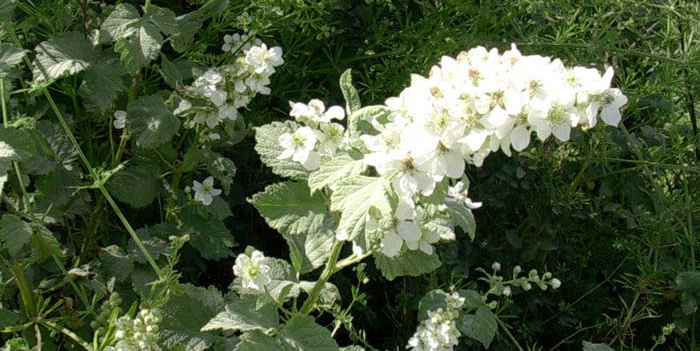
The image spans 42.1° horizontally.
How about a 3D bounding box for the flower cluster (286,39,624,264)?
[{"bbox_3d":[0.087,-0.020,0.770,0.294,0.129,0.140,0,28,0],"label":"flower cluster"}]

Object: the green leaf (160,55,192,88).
[{"bbox_3d":[-0.196,-0.117,1.020,0.038,0.015,0.038,6,60,3],"label":"green leaf"}]

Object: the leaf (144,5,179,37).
[{"bbox_3d":[-0.217,-0.178,1.050,0.039,0.026,0.030,0,28,0],"label":"leaf"}]

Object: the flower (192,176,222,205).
[{"bbox_3d":[-0.149,0.016,0.950,0.031,0.031,0.015,0,11,0],"label":"flower"}]

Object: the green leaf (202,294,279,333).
[{"bbox_3d":[-0.099,0.124,0.820,0.069,0.017,0.045,0,28,0],"label":"green leaf"}]

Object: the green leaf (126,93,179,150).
[{"bbox_3d":[-0.212,-0.058,0.980,0.057,0.013,0.068,-15,65,-10],"label":"green leaf"}]

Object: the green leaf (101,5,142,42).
[{"bbox_3d":[-0.252,-0.168,1.000,0.040,0.014,0.046,37,68,26],"label":"green leaf"}]

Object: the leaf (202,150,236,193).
[{"bbox_3d":[-0.135,-0.004,0.940,0.032,0.014,0.047,-18,67,-15],"label":"leaf"}]

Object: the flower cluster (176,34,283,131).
[{"bbox_3d":[-0.136,-0.105,1.030,0.120,0.080,0.085,0,28,0],"label":"flower cluster"}]

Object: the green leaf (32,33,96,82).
[{"bbox_3d":[-0.314,-0.129,1.000,0.072,0.016,0.071,-15,56,-3],"label":"green leaf"}]

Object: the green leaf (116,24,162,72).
[{"bbox_3d":[-0.229,-0.138,0.990,0.046,0.018,0.056,12,61,7],"label":"green leaf"}]

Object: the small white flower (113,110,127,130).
[{"bbox_3d":[-0.266,-0.065,1.050,0.018,0.023,0.014,0,11,0],"label":"small white flower"}]

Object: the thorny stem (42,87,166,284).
[{"bbox_3d":[-0.227,0.004,0.830,0.018,0.015,0.222,-32,74,-13],"label":"thorny stem"}]

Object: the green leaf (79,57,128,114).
[{"bbox_3d":[-0.279,-0.102,1.030,0.057,0.053,0.035,0,28,0],"label":"green leaf"}]

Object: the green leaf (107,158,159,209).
[{"bbox_3d":[-0.232,0.007,0.980,0.054,0.012,0.061,13,64,7],"label":"green leaf"}]

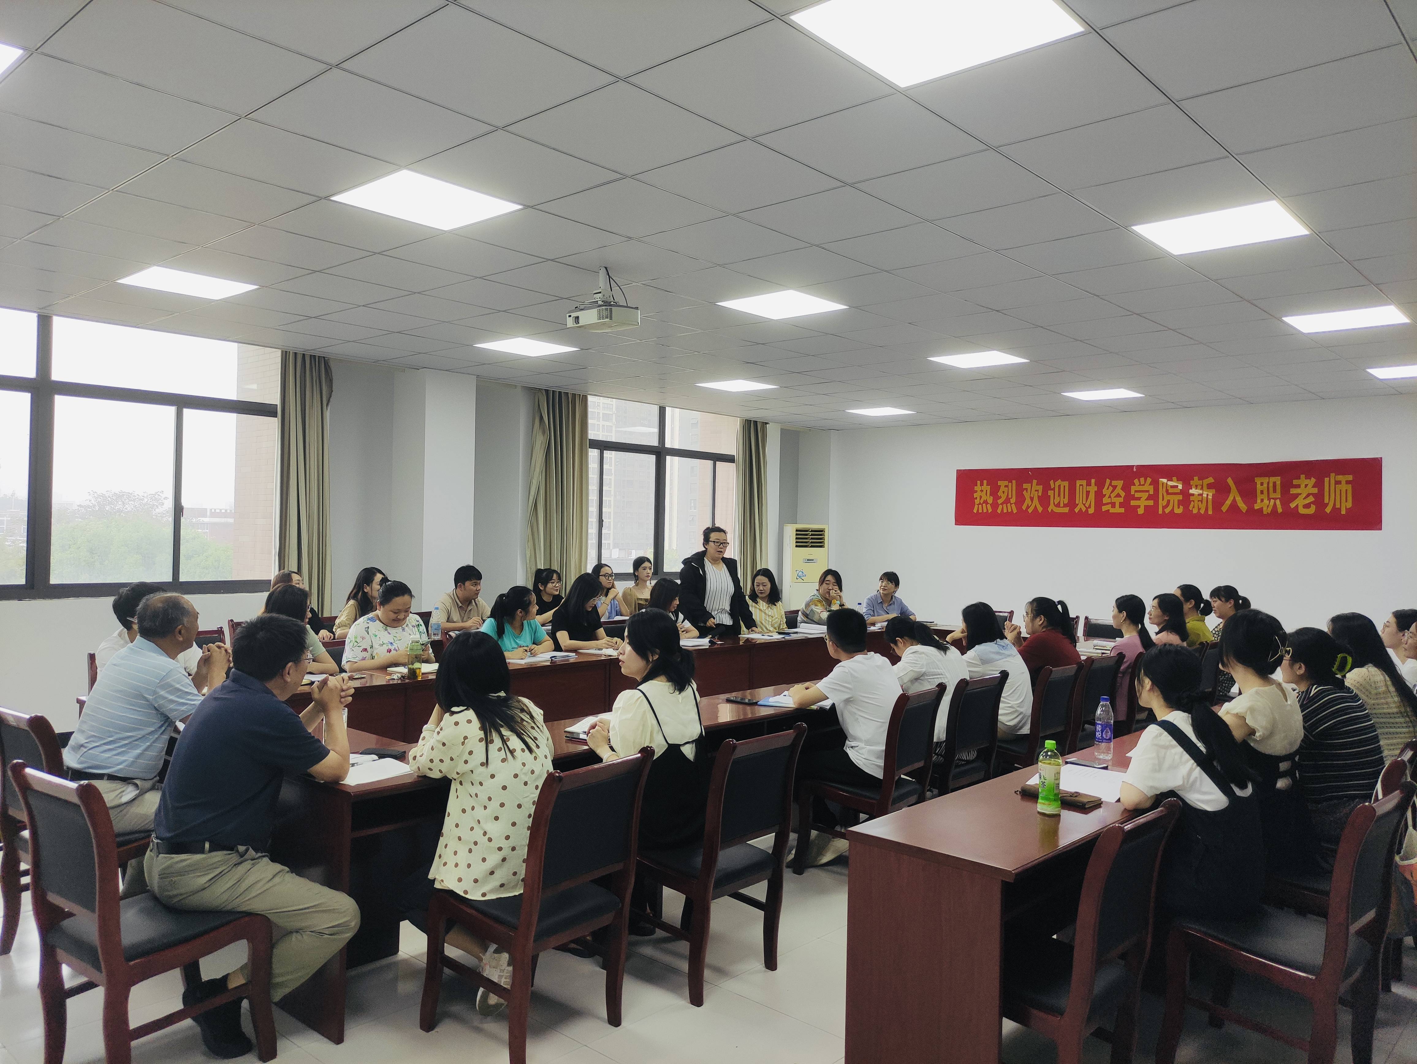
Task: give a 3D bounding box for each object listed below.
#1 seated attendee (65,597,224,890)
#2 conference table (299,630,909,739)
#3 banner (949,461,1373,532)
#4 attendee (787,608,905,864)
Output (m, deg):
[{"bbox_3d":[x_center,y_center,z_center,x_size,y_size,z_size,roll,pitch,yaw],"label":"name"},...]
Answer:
[{"bbox_3d":[-2.142,0.890,3.915,0.520,1.310,0.740,1,0,42],"label":"seated attendee"},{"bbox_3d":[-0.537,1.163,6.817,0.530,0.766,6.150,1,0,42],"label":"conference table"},{"bbox_3d":[4.545,-0.383,10.823,4.270,0.670,0.020,1,0,42],"label":"banner"},{"bbox_3d":[0.591,0.967,4.757,0.680,1.220,0.510,1,0,42],"label":"attendee"}]

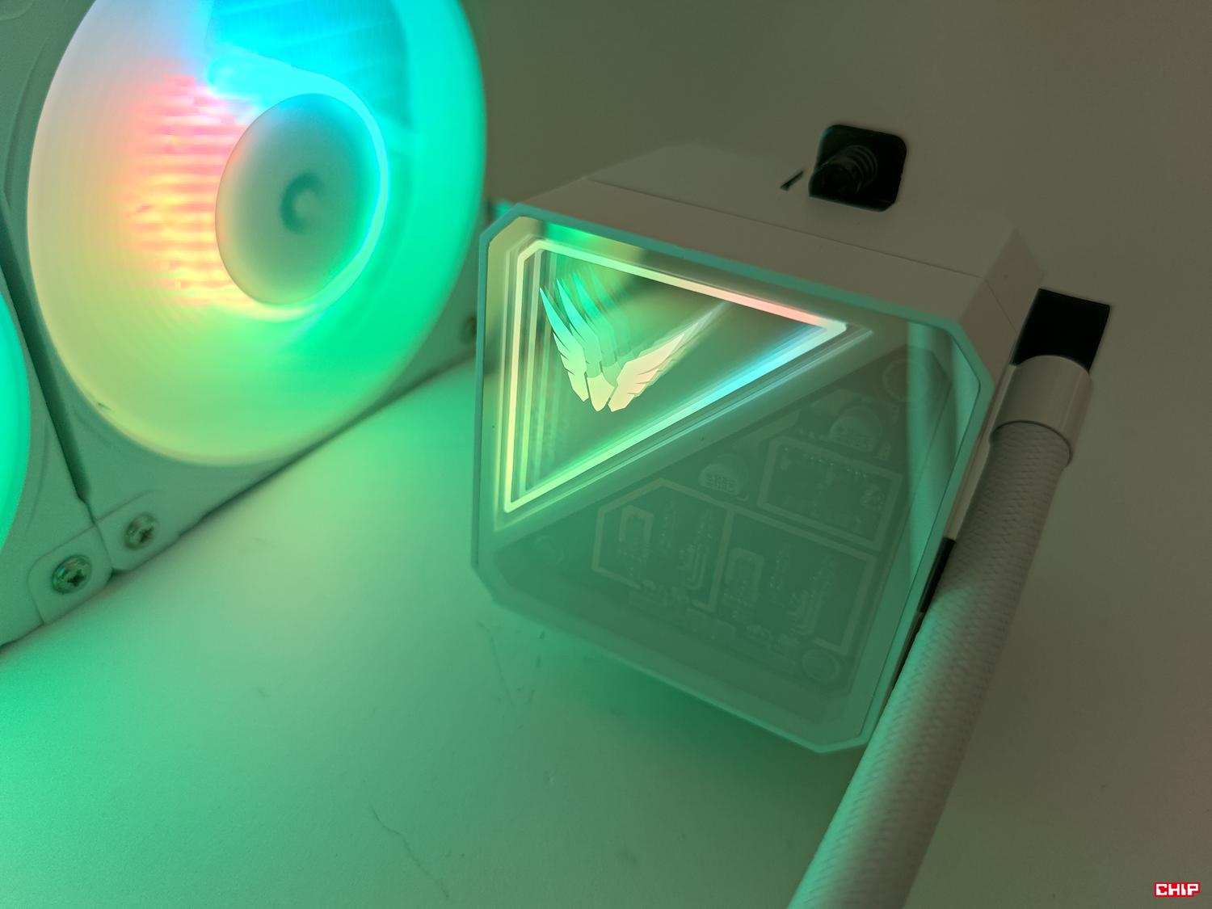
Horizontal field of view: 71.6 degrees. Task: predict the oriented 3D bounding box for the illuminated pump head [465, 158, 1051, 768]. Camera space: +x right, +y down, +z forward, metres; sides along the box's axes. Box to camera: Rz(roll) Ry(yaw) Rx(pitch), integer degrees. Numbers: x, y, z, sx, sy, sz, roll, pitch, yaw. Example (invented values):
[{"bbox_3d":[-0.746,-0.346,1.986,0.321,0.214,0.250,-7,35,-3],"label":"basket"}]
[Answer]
[{"bbox_3d":[0.024,-0.005,0.150,0.075,0.076,0.055,21,35,22],"label":"illuminated pump head"}]

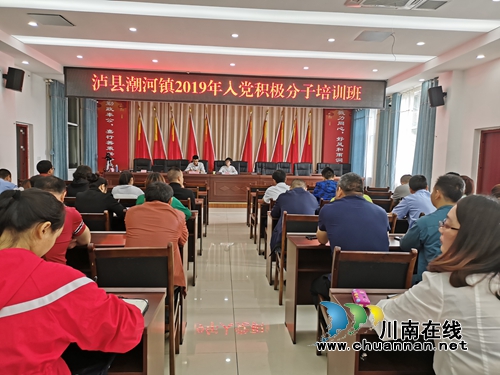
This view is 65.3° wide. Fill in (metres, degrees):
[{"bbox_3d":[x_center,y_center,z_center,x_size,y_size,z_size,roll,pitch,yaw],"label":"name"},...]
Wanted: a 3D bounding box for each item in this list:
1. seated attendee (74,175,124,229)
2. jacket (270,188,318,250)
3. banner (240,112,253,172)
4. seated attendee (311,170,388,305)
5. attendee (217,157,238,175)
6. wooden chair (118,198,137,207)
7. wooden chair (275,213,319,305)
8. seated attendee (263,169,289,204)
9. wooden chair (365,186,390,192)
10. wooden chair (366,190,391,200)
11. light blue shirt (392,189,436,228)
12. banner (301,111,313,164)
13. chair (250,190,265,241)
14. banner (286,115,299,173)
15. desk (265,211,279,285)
[{"bbox_3d":[-1.506,0.461,3.989,0.470,1.179,0.740,2,4,6],"label":"seated attendee"},{"bbox_3d":[0.474,0.325,4.048,0.500,0.630,0.440,1,4,-4],"label":"jacket"},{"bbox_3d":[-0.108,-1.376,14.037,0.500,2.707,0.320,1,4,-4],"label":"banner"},{"bbox_3d":[0.671,0.539,2.748,0.520,1.290,0.780,1,4,-4],"label":"seated attendee"},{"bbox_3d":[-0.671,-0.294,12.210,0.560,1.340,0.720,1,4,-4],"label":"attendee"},{"bbox_3d":[-1.546,0.535,5.160,0.460,0.920,0.550,1,4,-4],"label":"wooden chair"},{"bbox_3d":[0.521,0.668,3.931,0.460,0.920,0.550,1,4,-4],"label":"wooden chair"},{"bbox_3d":[0.409,0.385,5.501,0.500,1.260,0.780,1,4,-4],"label":"seated attendee"},{"bbox_3d":[2.581,0.421,8.172,0.460,0.910,0.550,1,4,-4],"label":"wooden chair"},{"bbox_3d":[2.088,0.498,6.607,0.460,0.900,0.500,1,4,-4],"label":"wooden chair"},{"bbox_3d":[1.783,0.304,4.152,0.480,0.620,0.420,1,4,-12],"label":"light blue shirt"},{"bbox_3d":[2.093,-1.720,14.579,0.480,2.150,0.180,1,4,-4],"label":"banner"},{"bbox_3d":[0.310,0.460,6.493,0.460,0.900,0.500,1,4,-4],"label":"chair"},{"bbox_3d":[1.397,-1.234,12.867,0.440,2.200,0.180,1,4,-4],"label":"banner"},{"bbox_3d":[0.845,0.703,4.538,1.220,0.780,0.400,1,4,-4],"label":"desk"}]

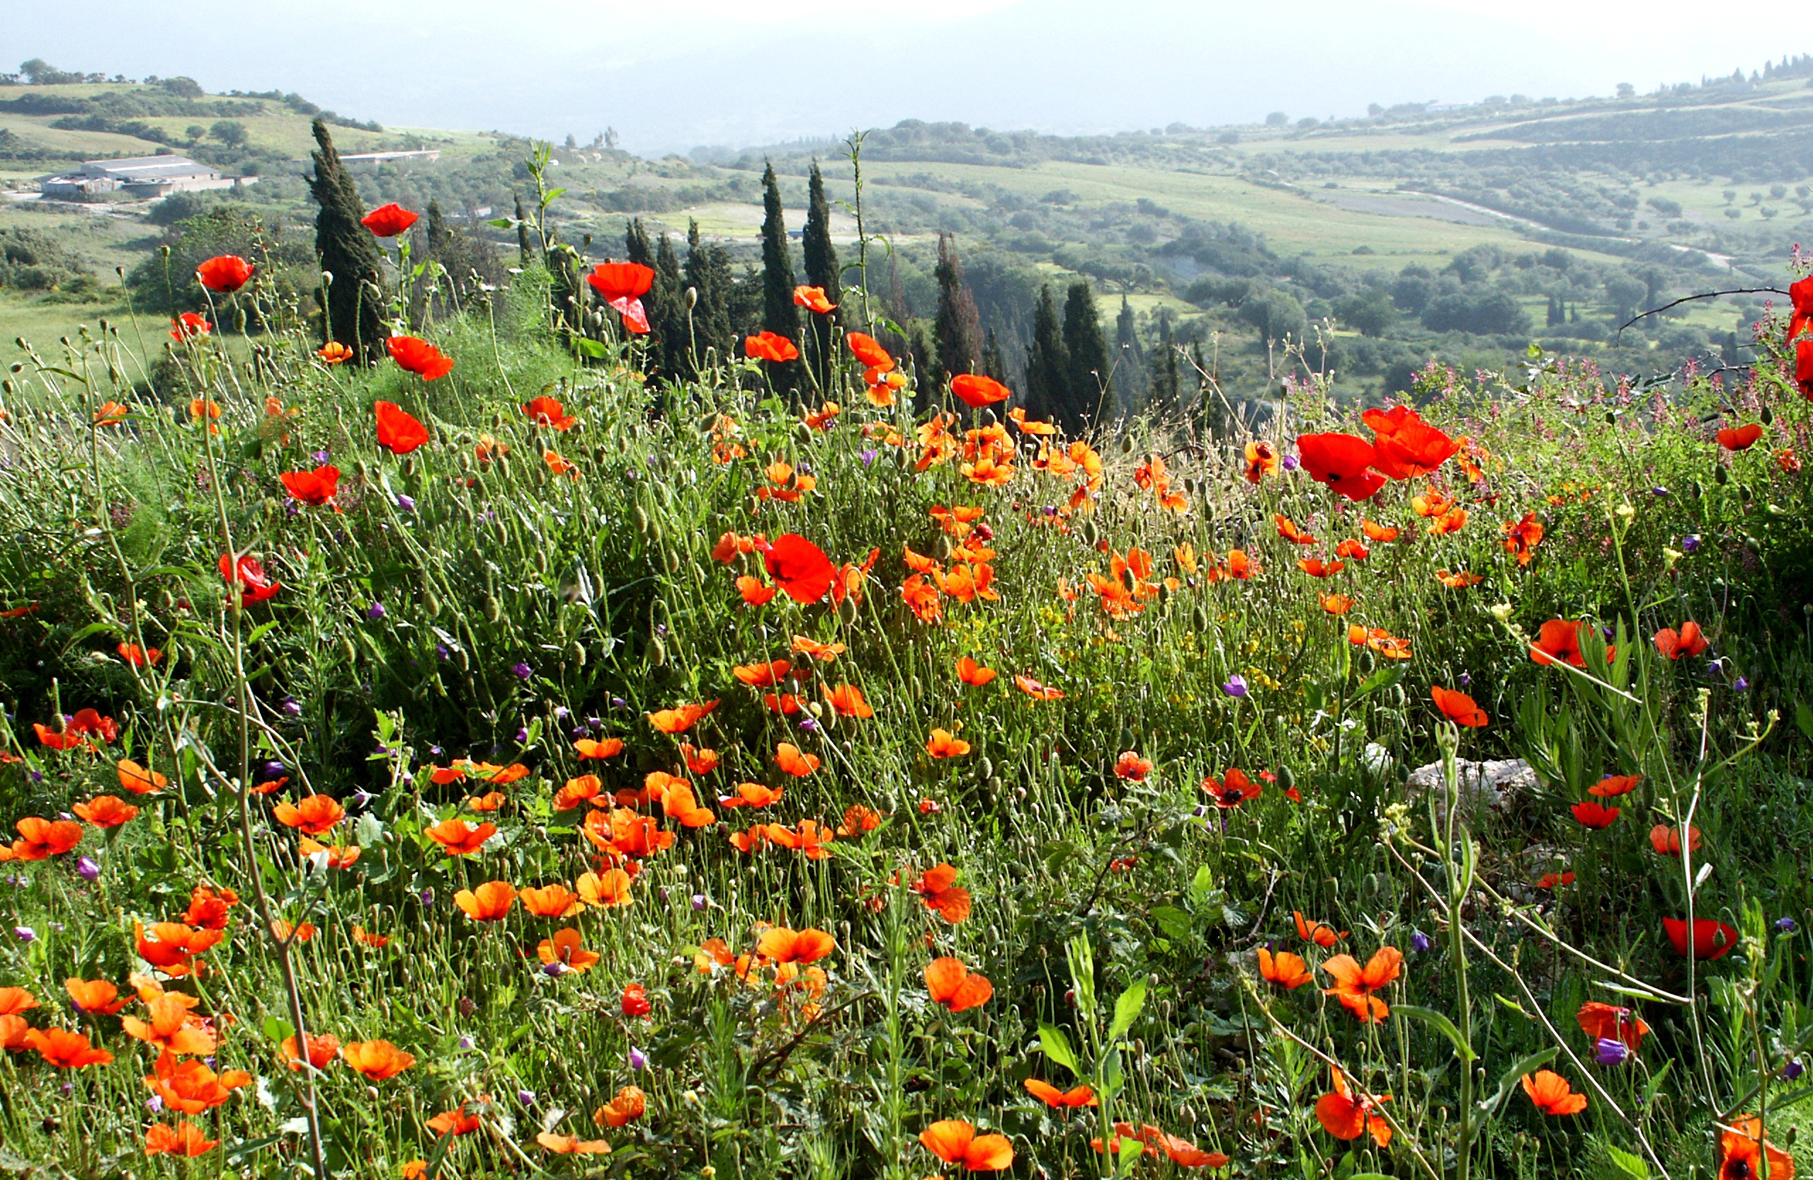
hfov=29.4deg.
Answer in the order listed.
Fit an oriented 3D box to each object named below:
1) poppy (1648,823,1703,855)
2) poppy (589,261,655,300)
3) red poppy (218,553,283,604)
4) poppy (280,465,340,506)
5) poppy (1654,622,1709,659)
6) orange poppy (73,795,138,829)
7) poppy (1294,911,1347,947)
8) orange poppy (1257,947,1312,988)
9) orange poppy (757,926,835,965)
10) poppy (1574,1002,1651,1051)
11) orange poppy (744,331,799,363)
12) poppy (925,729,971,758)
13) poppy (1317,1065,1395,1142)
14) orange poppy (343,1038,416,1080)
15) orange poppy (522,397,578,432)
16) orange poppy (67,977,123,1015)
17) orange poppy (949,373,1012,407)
[{"bbox_3d":[0.722,0.234,3.250,0.049,0.027,0.046,0,8,0],"label":"poppy"},{"bbox_3d":[-0.334,-0.363,4.050,0.077,0.042,0.070,0,8,0],"label":"poppy"},{"bbox_3d":[-0.712,-0.012,3.750,0.067,0.045,0.063,16,21,0],"label":"red poppy"},{"bbox_3d":[-0.716,-0.125,4.150,0.070,0.040,0.063,-3,8,0],"label":"poppy"},{"bbox_3d":[0.841,0.055,3.750,0.058,0.034,0.055,0,7,0],"label":"poppy"},{"bbox_3d":[-0.766,0.212,3.300,0.061,0.026,0.058,-3,13,0],"label":"orange poppy"},{"bbox_3d":[0.389,0.319,3.250,0.050,0.028,0.048,13,12,0],"label":"poppy"},{"bbox_3d":[0.345,0.345,3.150,0.050,0.030,0.048,5,9,-1],"label":"orange poppy"},{"bbox_3d":[-0.094,0.303,2.950,0.066,0.027,0.062,0,7,0],"label":"orange poppy"},{"bbox_3d":[0.582,0.359,2.850,0.060,0.035,0.057,3,18,0],"label":"poppy"},{"bbox_3d":[-0.158,-0.285,4.050,0.065,0.036,0.062,0,8,0],"label":"orange poppy"},{"bbox_3d":[0.047,0.175,3.950,0.052,0.029,0.050,-3,13,0],"label":"poppy"},{"bbox_3d":[0.356,0.408,2.750,0.062,0.042,0.062,14,37,0],"label":"poppy"},{"bbox_3d":[-0.434,0.387,2.850,0.060,0.028,0.058,0,7,0],"label":"orange poppy"},{"bbox_3d":[-0.422,-0.207,4.100,0.065,0.036,0.060,0,8,0],"label":"orange poppy"},{"bbox_3d":[-0.728,0.365,3.100,0.052,0.028,0.050,0,9,0],"label":"orange poppy"},{"bbox_3d":[0.086,-0.234,4.050,0.069,0.035,0.066,5,6,0],"label":"orange poppy"}]

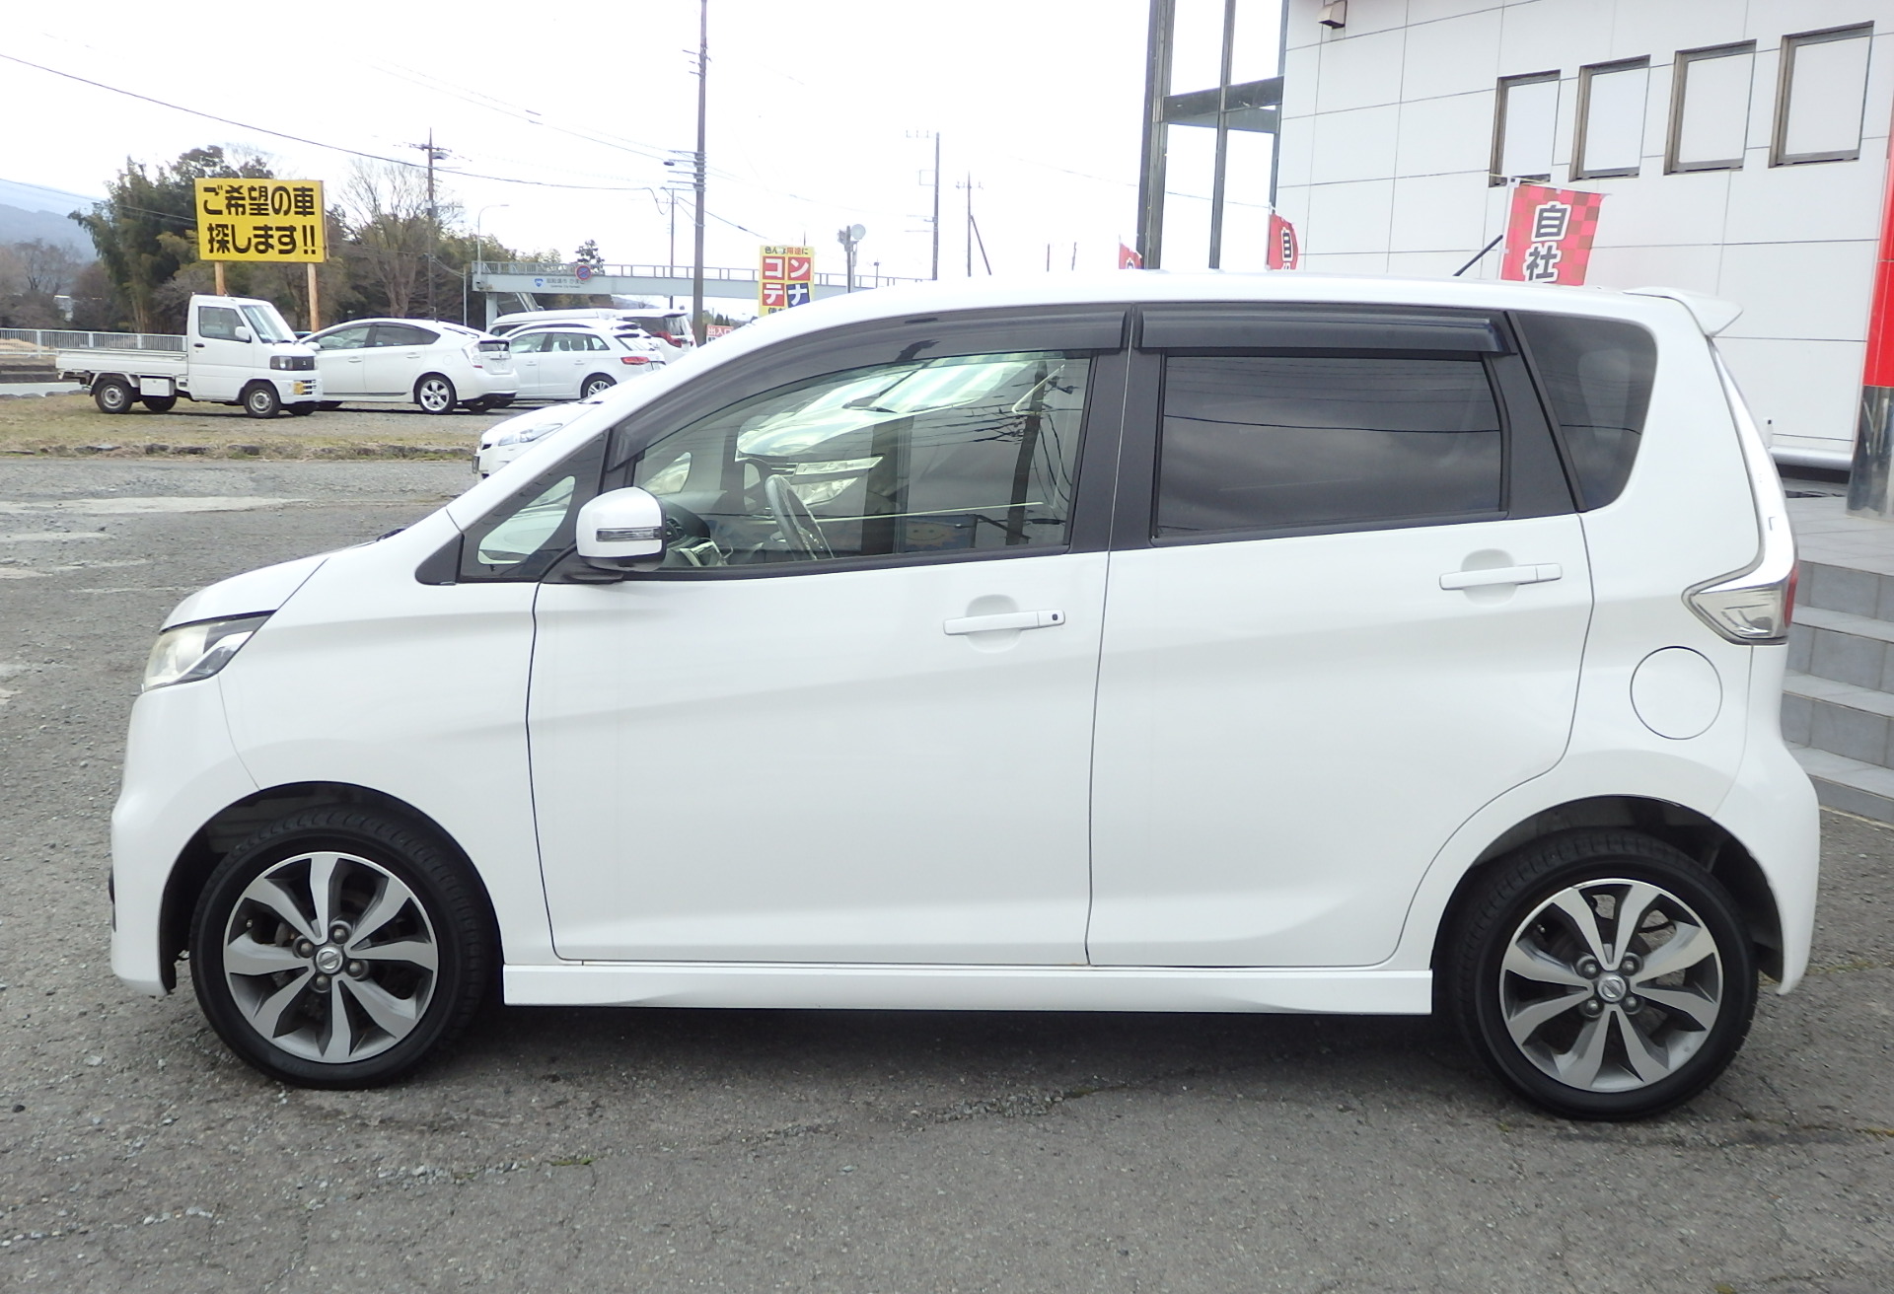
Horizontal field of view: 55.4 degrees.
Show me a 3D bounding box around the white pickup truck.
[{"bbox_3d":[-11.069,-4.331,26.610,3.395,1.800,1.475,2,10,4],"label":"white pickup truck"}]

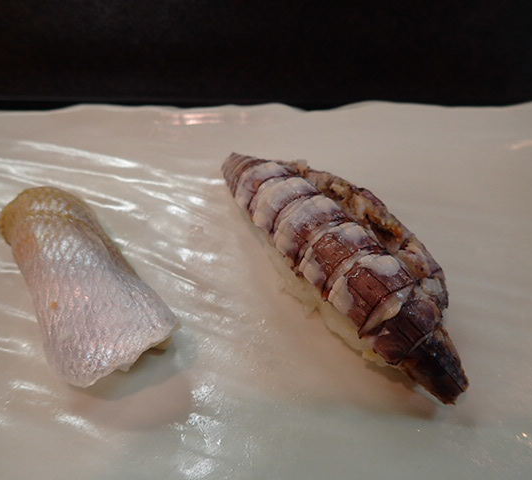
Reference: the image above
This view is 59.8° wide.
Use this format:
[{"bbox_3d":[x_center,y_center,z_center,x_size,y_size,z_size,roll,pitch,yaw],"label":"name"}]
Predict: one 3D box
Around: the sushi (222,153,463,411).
[{"bbox_3d":[0.017,-0.001,0.139,0.033,0.027,0.111,-24,50,-22],"label":"sushi"}]

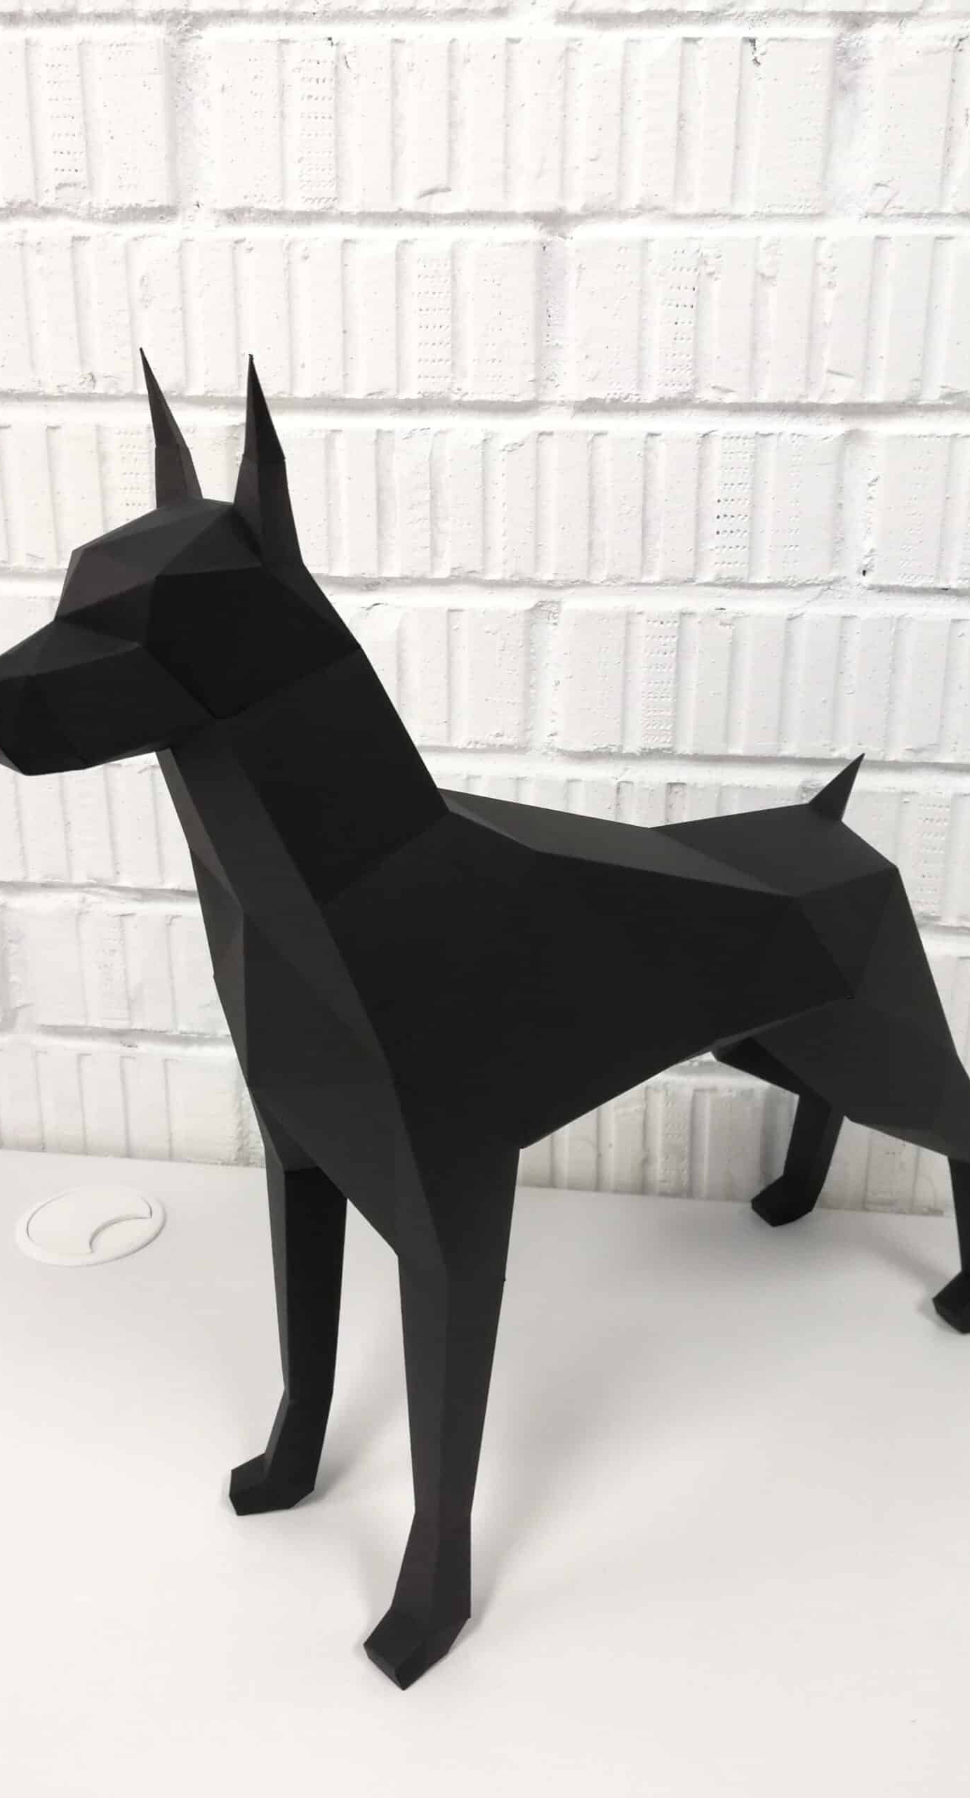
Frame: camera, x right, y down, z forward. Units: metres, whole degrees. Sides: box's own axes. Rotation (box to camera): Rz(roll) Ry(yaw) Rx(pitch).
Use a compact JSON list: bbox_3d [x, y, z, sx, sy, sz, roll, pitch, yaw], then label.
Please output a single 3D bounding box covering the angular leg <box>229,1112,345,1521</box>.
[{"bbox_3d":[-0.070,0.138,0.480,0.046,0.153,0.027,-12,22,-34],"label":"angular leg"}]

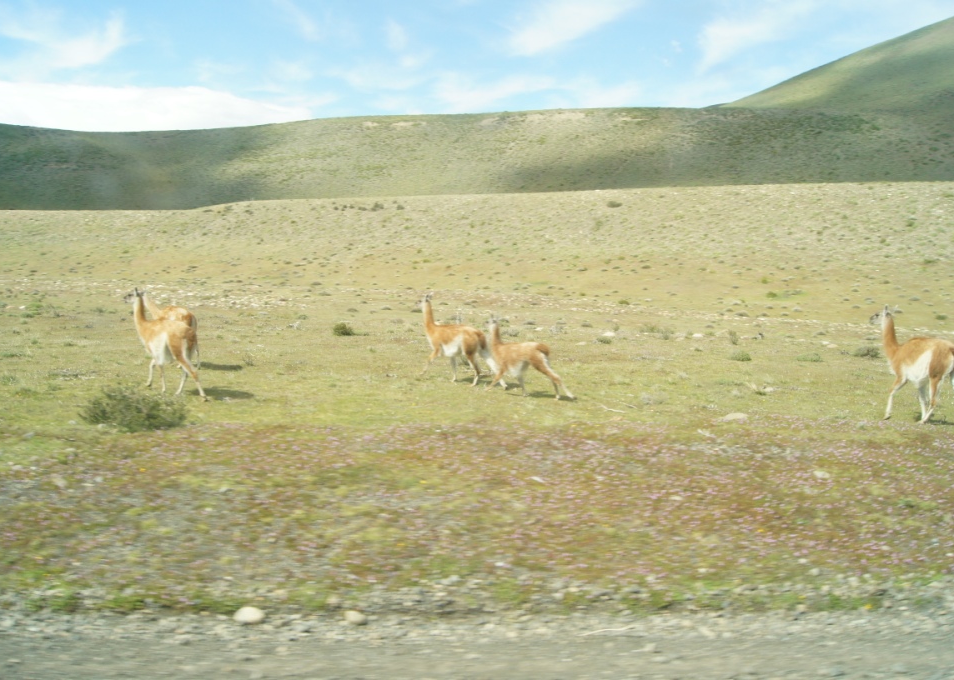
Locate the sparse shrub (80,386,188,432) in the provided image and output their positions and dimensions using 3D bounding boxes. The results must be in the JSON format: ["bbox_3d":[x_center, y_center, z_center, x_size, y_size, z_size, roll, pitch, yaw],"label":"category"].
[{"bbox_3d":[-4.658,0.915,10.400,1.450,0.560,1.150,0,4,0],"label":"sparse shrub"}]

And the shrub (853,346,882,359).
[{"bbox_3d":[9.062,0.290,17.800,0.640,0.280,0.520,0,4,0],"label":"shrub"}]

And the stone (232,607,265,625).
[{"bbox_3d":[-1.370,1.652,4.600,0.197,0.100,0.155,0,4,0],"label":"stone"}]

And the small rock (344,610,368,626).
[{"bbox_3d":[-0.729,1.670,4.600,0.137,0.085,0.115,0,4,0],"label":"small rock"}]

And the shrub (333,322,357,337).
[{"bbox_3d":[-3.858,-0.308,22.500,0.670,0.390,0.600,0,4,0],"label":"shrub"}]

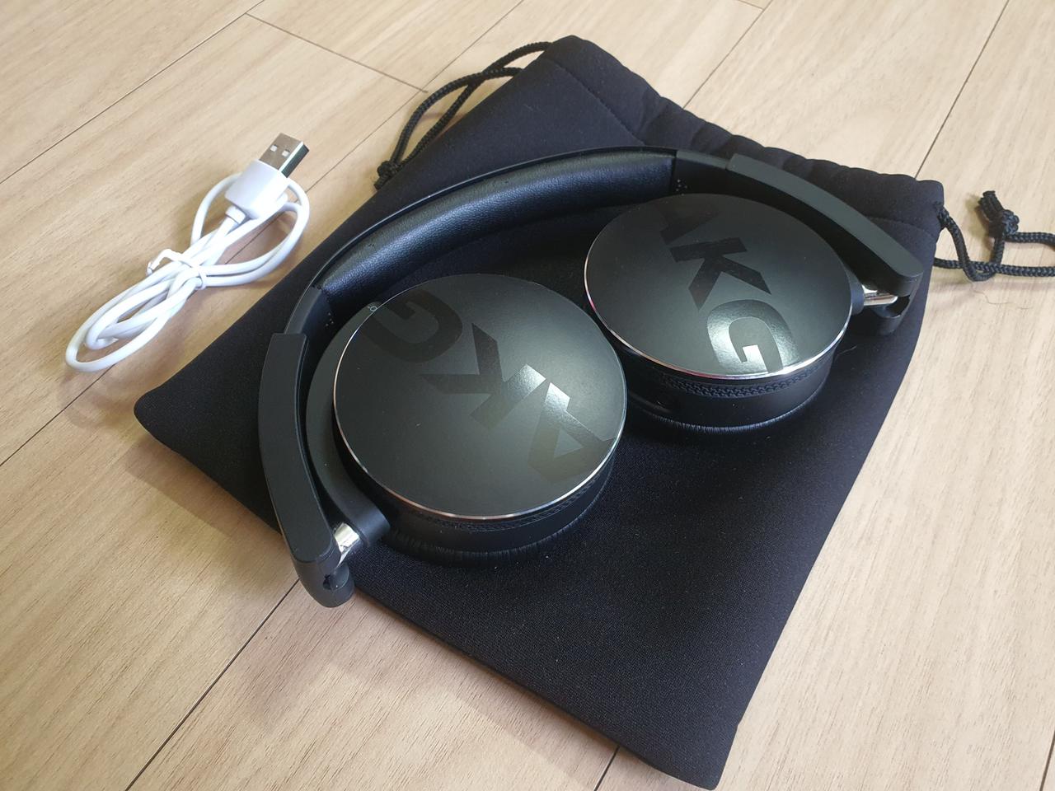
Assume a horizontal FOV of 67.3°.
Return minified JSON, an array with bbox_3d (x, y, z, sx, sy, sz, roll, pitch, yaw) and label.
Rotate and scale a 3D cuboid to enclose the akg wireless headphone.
[{"bbox_3d":[0.012,-0.026,0.247,0.203,0.031,0.099,-24,62,-17],"label":"akg wireless headphone"}]

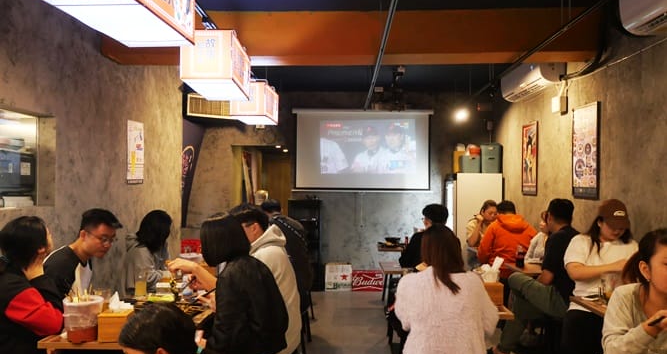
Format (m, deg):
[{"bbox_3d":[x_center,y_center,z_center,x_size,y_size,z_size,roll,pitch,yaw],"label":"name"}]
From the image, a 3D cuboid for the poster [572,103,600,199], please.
[{"bbox_3d":[2.066,-0.195,4.723,0.030,0.760,0.500,0,0,2],"label":"poster"}]

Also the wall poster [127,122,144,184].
[{"bbox_3d":[-1.795,-0.217,5.253,0.020,0.570,0.400,0,0,2],"label":"wall poster"}]

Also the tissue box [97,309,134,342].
[{"bbox_3d":[-0.884,0.602,2.360,0.125,0.102,0.115,0,0,-2],"label":"tissue box"}]

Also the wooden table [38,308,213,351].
[{"bbox_3d":[-0.913,1.068,2.968,0.600,0.750,1.120,0,0,2],"label":"wooden table"}]

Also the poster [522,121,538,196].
[{"bbox_3d":[2.106,-0.184,6.164,0.030,0.760,0.490,0,0,2],"label":"poster"}]

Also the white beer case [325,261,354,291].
[{"bbox_3d":[0.070,1.283,7.486,0.340,0.345,0.250,0,0,2],"label":"white beer case"}]

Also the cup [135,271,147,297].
[{"bbox_3d":[-1.040,0.578,3.120,0.063,0.130,0.063,0,0,0],"label":"cup"}]

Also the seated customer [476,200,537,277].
[{"bbox_3d":[1.450,0.800,5.080,0.530,1.190,0.750,0,0,-20],"label":"seated customer"}]

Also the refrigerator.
[{"bbox_3d":[1.490,0.680,6.220,0.540,1.440,0.680,0,0,2],"label":"refrigerator"}]

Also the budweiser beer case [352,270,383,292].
[{"bbox_3d":[0.452,1.226,6.920,0.430,0.252,0.270,0,0,2],"label":"budweiser beer case"}]

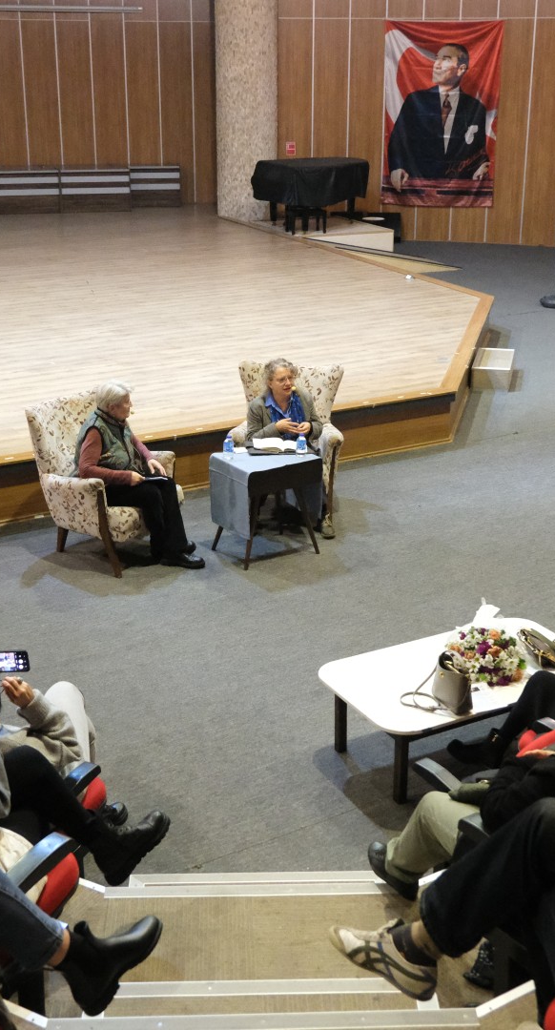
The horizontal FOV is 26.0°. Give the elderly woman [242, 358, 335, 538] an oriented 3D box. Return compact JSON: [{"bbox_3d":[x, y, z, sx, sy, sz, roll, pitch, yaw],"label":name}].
[{"bbox_3d":[0.073,-0.492,8.401,0.550,1.160,0.820,-3,19,-10],"label":"elderly woman"}]

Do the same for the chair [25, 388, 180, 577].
[{"bbox_3d":[-1.117,-0.233,7.889,0.770,1.000,0.740,13,23,32],"label":"chair"}]

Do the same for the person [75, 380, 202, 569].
[{"bbox_3d":[-0.891,-0.288,7.805,0.840,1.160,0.540,10,21,25],"label":"person"}]

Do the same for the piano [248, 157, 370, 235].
[{"bbox_3d":[0.568,-5.744,21.631,2.000,1.116,1.395,-9,21,-25],"label":"piano"}]

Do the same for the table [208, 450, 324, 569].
[{"bbox_3d":[-0.075,-0.071,7.956,0.605,0.656,0.472,-12,23,-32],"label":"table"}]

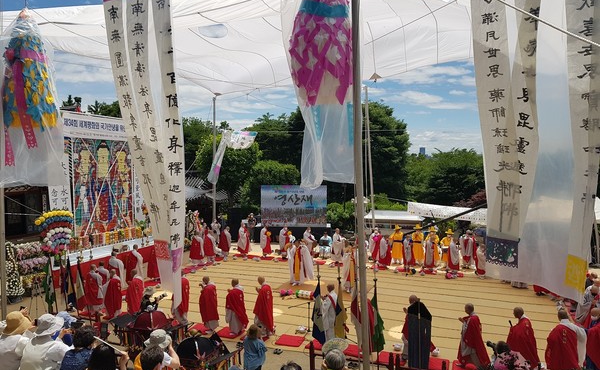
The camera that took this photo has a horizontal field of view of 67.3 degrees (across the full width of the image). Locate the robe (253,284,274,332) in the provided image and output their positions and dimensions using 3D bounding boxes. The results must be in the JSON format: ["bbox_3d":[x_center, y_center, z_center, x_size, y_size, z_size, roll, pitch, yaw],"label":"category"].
[{"bbox_3d":[-1.042,3.507,12.800,0.520,1.363,0.580,3,4,37],"label":"robe"}]

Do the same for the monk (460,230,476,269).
[{"bbox_3d":[7.497,2.879,20.165,0.640,1.700,0.450,1,5,12],"label":"monk"}]

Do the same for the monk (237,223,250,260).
[{"bbox_3d":[-2.840,2.886,22.856,0.620,1.750,0.500,-2,4,-41],"label":"monk"}]

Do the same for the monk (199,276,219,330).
[{"bbox_3d":[-2.664,3.461,13.127,0.440,1.660,0.480,2,5,28],"label":"monk"}]

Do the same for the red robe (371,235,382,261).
[{"bbox_3d":[3.802,3.089,22.400,0.560,1.357,0.450,0,3,-9],"label":"red robe"}]

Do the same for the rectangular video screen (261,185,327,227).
[{"bbox_3d":[-0.415,1.329,28.800,4.250,2.700,0.120,0,3,3],"label":"rectangular video screen"}]

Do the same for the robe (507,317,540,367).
[{"bbox_3d":[5.430,3.827,10.950,0.700,1.280,0.650,2,3,23],"label":"robe"}]

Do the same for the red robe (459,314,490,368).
[{"bbox_3d":[4.453,3.942,11.500,0.720,1.240,0.550,1,3,21],"label":"red robe"}]

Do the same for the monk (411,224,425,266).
[{"bbox_3d":[5.434,2.771,20.629,0.600,1.840,0.420,1,5,16],"label":"monk"}]

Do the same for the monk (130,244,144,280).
[{"bbox_3d":[-6.582,3.210,18.200,0.520,1.630,0.560,2,3,28],"label":"monk"}]

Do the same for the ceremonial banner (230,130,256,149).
[{"bbox_3d":[-2.615,-2.070,20.500,1.250,0.800,0.300,-1,5,-9],"label":"ceremonial banner"}]

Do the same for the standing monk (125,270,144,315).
[{"bbox_3d":[-5.214,3.450,14.200,0.540,1.640,0.580,1,3,21],"label":"standing monk"}]

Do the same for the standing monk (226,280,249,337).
[{"bbox_3d":[-1.810,3.472,12.984,0.440,1.660,0.500,2,5,28],"label":"standing monk"}]

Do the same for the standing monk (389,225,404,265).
[{"bbox_3d":[4.695,2.949,21.854,0.650,1.830,0.500,1,3,12],"label":"standing monk"}]

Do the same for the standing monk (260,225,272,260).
[{"bbox_3d":[-1.766,2.984,23.790,0.500,1.680,0.600,2,3,35],"label":"standing monk"}]

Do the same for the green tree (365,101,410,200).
[{"bbox_3d":[6.329,-2.446,35.000,5.500,8.500,5.500,0,3,0],"label":"green tree"}]

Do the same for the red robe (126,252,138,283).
[{"bbox_3d":[-6.764,3.311,18.200,0.480,1.250,0.540,2,3,28],"label":"red robe"}]

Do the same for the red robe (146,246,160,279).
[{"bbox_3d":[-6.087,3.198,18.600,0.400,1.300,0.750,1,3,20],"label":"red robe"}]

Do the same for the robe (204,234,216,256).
[{"bbox_3d":[-4.329,2.878,21.800,0.540,1.150,0.470,-2,4,-33],"label":"robe"}]

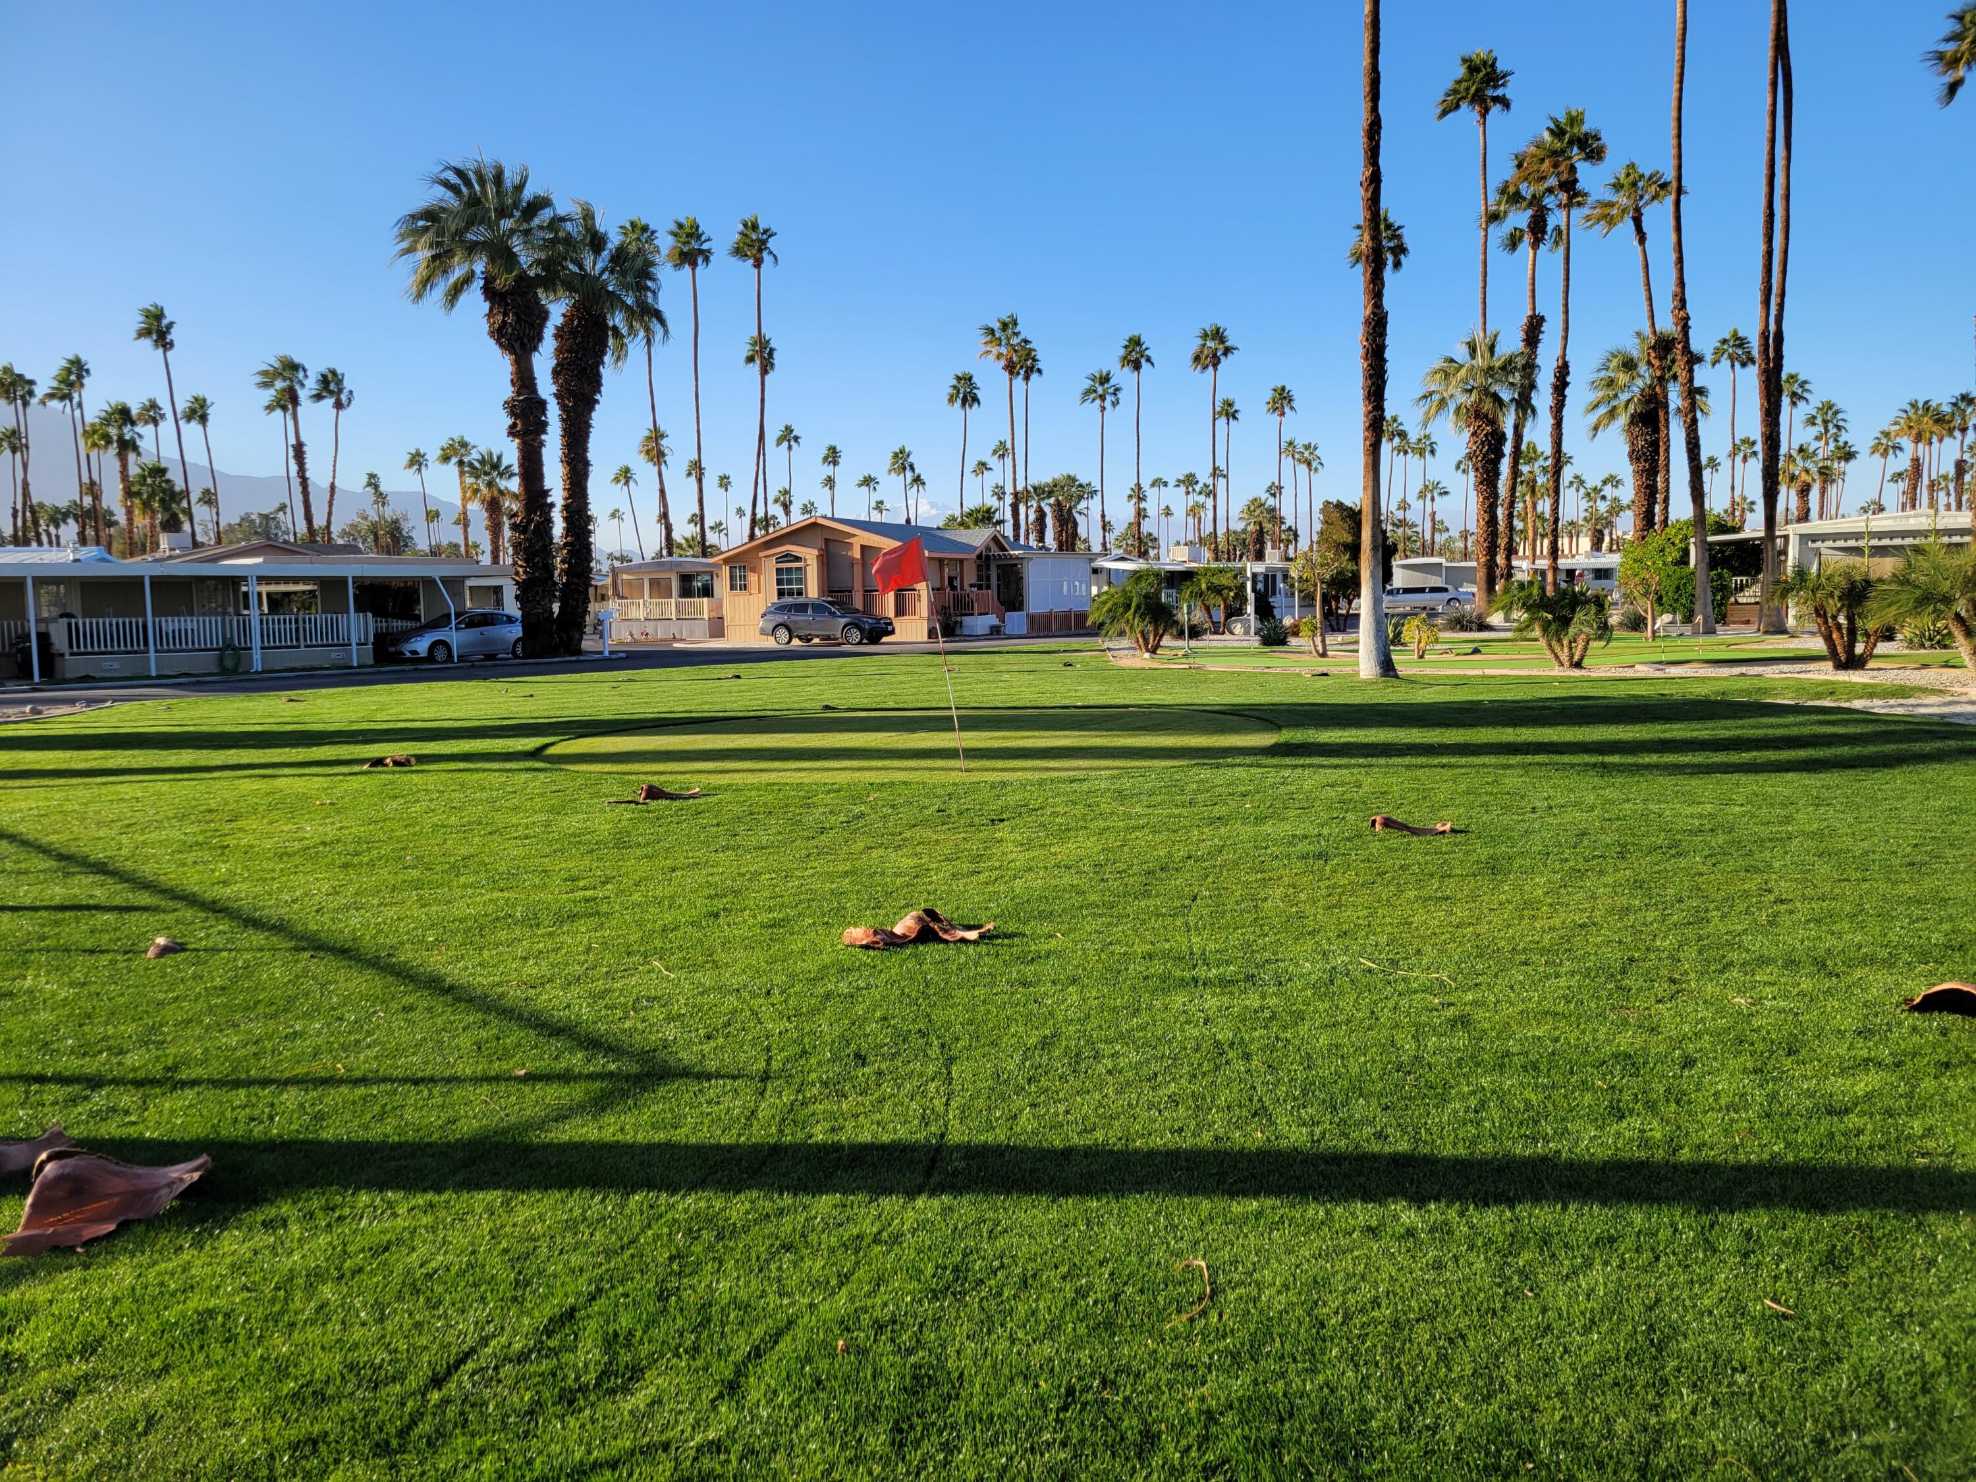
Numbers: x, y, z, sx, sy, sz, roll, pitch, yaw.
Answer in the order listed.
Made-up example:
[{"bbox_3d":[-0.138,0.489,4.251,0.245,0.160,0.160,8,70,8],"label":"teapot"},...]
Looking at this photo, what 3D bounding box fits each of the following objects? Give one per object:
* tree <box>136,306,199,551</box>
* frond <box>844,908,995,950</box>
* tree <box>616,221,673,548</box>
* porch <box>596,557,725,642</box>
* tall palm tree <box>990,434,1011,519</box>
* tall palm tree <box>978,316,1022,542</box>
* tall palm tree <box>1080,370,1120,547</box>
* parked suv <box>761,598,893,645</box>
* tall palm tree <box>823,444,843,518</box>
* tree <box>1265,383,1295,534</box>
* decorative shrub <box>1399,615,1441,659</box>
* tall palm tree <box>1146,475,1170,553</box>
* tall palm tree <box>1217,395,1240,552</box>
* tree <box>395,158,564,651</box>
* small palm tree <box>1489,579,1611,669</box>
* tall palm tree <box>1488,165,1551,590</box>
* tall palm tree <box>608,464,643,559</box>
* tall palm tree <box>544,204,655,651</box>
[{"bbox_3d":[-49.964,-16.276,91.332,3.270,20.610,2.700,-4,6,-28],"label":"tree"},{"bbox_3d":[-0.331,0.870,6.997,0.700,0.140,0.270,-1,5,-3],"label":"frond"},{"bbox_3d":[-19.551,-17.870,84.678,3.200,23.217,3.200,-1,5,0],"label":"tree"},{"bbox_3d":[-14.709,-6.438,67.500,5.000,3.600,2.800,1,6,16],"label":"porch"},{"bbox_3d":[1.789,-26.692,181.022,2.700,20.676,2.700,-1,6,1],"label":"tall palm tree"},{"bbox_3d":[0.780,-16.128,88.864,2.800,18.260,2.800,-1,5,0],"label":"tall palm tree"},{"bbox_3d":[7.332,-15.983,96.915,2.700,16.209,2.700,-1,5,0],"label":"tall palm tree"},{"bbox_3d":[-5.941,-4.368,54.400,4.860,1.680,1.870,1,6,19],"label":"parked suv"},{"bbox_3d":[-18.092,-24.884,175.533,2.440,20.240,2.500,-2,5,-6],"label":"tall palm tree"},{"bbox_3d":[27.053,-22.420,136.829,2.710,20.410,2.800,0,6,11],"label":"tree"},{"bbox_3d":[9.085,-2.178,31.144,0.810,0.920,0.800,0,6,16],"label":"decorative shrub"},{"bbox_3d":[25.813,-30.067,224.120,2.900,19.593,2.900,0,5,7],"label":"tall palm tree"},{"bbox_3d":[24.132,-23.790,148.450,2.200,21.080,2.400,-1,5,9],"label":"tall palm tree"},{"bbox_3d":[-14.632,-9.927,44.730,5.400,14.778,5.300,-3,6,-18],"label":"tree"},{"bbox_3d":[10.052,-2.092,26.595,2.040,1.590,2.100,1,6,21],"label":"small palm tree"},{"bbox_3d":[24.023,-15.593,66.619,3.160,20.240,3.400,1,6,20],"label":"tall palm tree"},{"bbox_3d":[-42.900,-23.822,178.549,4.180,18.790,3.200,-3,6,-13],"label":"tall palm tree"},{"bbox_3d":[-11.845,-9.401,45.308,3.700,13.637,3.700,-1,5,0],"label":"tall palm tree"}]

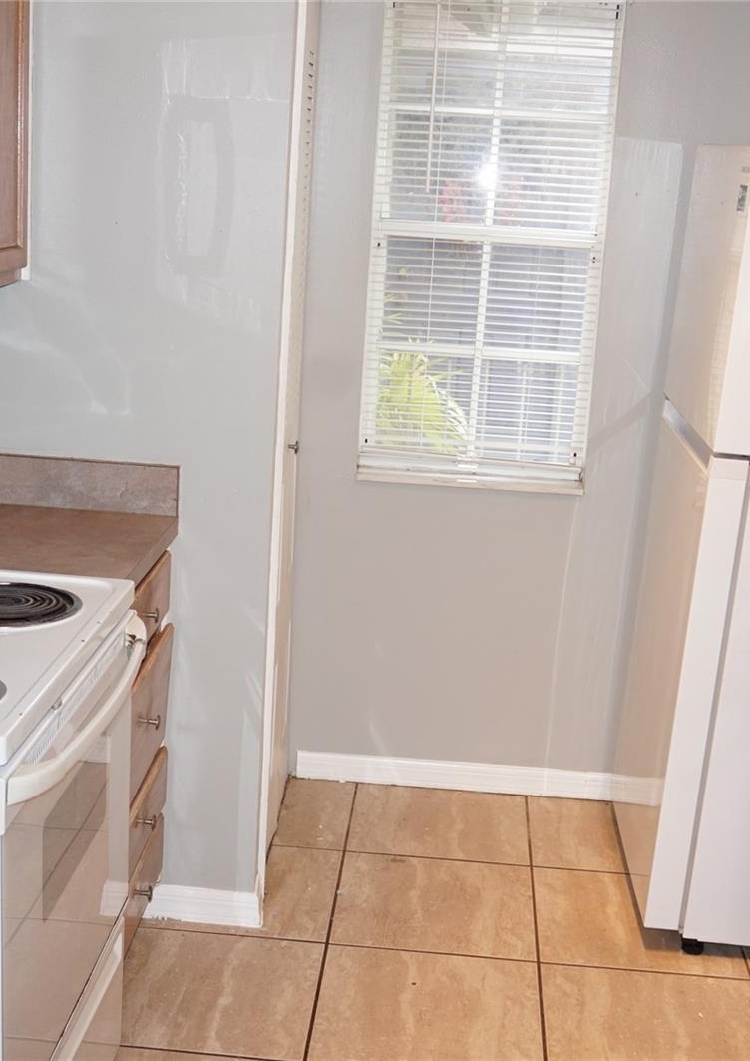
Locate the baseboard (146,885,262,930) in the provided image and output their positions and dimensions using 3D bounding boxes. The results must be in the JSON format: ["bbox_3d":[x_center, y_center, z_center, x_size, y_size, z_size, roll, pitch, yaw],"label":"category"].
[{"bbox_3d":[-0.387,0.822,3.313,0.286,0.080,0.016,4,14,3],"label":"baseboard"}]

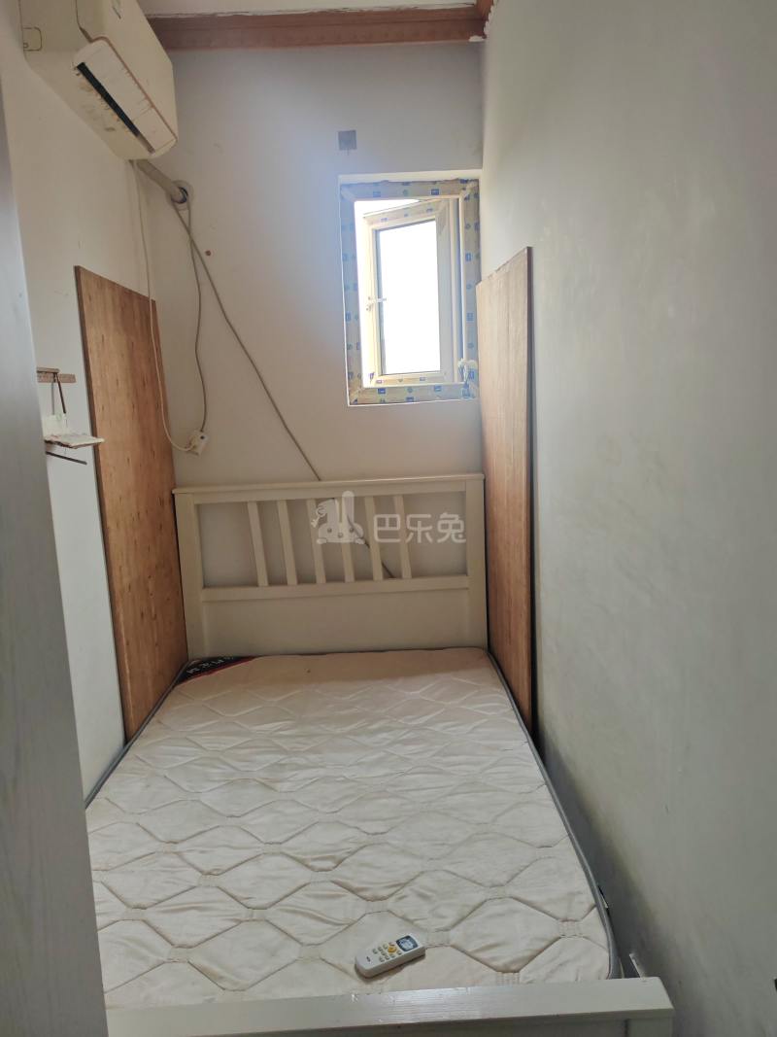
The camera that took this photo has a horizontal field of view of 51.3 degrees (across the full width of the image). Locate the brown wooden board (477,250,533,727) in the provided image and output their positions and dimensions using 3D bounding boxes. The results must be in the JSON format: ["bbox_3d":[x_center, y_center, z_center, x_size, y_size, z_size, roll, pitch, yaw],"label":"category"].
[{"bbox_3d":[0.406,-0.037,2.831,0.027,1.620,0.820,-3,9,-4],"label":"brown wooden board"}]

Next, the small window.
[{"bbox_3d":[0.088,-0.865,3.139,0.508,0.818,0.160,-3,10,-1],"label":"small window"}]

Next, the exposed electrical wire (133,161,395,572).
[{"bbox_3d":[-0.463,-0.545,3.117,0.910,1.610,0.110,-2,9,-1],"label":"exposed electrical wire"}]

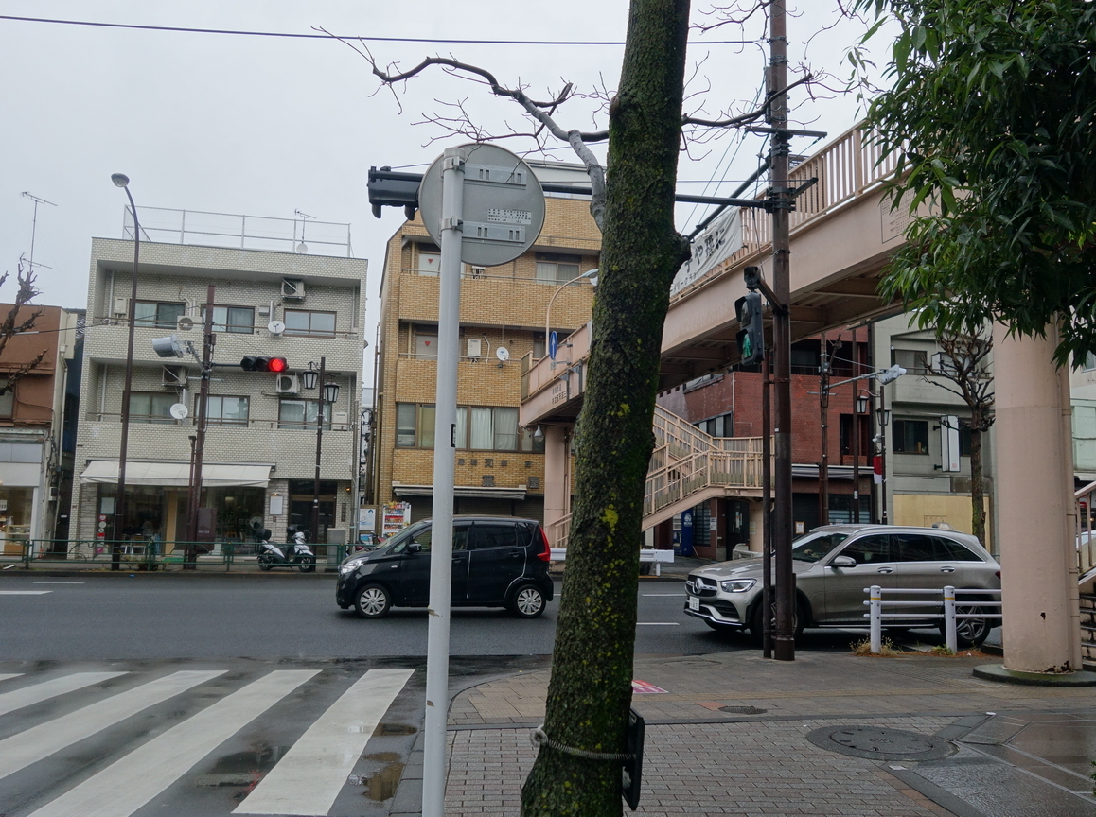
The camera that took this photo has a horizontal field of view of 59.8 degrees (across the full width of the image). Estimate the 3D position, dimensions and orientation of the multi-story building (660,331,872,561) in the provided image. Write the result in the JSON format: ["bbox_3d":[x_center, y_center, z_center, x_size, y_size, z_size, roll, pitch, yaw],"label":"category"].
[{"bbox_3d":[8.794,1.447,40.404,5.802,9.800,9.000,3,-7,-12],"label":"multi-story building"}]

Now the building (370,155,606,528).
[{"bbox_3d":[-2.493,-1.974,37.745,8.119,15.534,9.000,3,-7,-12],"label":"building"}]

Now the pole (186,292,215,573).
[{"bbox_3d":[-9.629,0.450,26.421,0.300,7.924,0.300,3,-7,-12],"label":"pole"}]

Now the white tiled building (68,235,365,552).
[{"bbox_3d":[-11.453,0.281,35.371,8.630,10.080,9.500,3,-7,-12],"label":"white tiled building"}]

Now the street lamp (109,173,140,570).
[{"bbox_3d":[-11.103,-0.777,24.632,0.400,9.950,2.900,3,-7,-12],"label":"street lamp"}]

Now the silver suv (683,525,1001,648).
[{"bbox_3d":[4.410,2.560,14.038,4.670,1.640,1.920,3,-7,-13],"label":"silver suv"}]

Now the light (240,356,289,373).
[{"bbox_3d":[-8.004,-1.244,26.918,1.220,0.430,0.420,1,-7,-3],"label":"light"}]

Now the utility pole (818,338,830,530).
[{"bbox_3d":[8.856,1.406,30.438,0.320,7.769,0.320,3,-7,-12],"label":"utility pole"}]

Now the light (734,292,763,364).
[{"bbox_3d":[2.107,-0.835,10.011,0.200,0.770,0.370,3,-7,-16],"label":"light"}]

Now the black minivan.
[{"bbox_3d":[-1.703,2.561,15.668,3.395,1.620,1.475,3,-7,-12],"label":"black minivan"}]

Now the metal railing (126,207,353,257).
[{"bbox_3d":[-10.877,-5.487,34.488,7.201,1.400,5.500,3,-7,-12],"label":"metal railing"}]

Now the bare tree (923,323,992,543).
[{"bbox_3d":[14.081,1.316,31.355,3.200,8.388,3.200,3,-7,-12],"label":"bare tree"}]

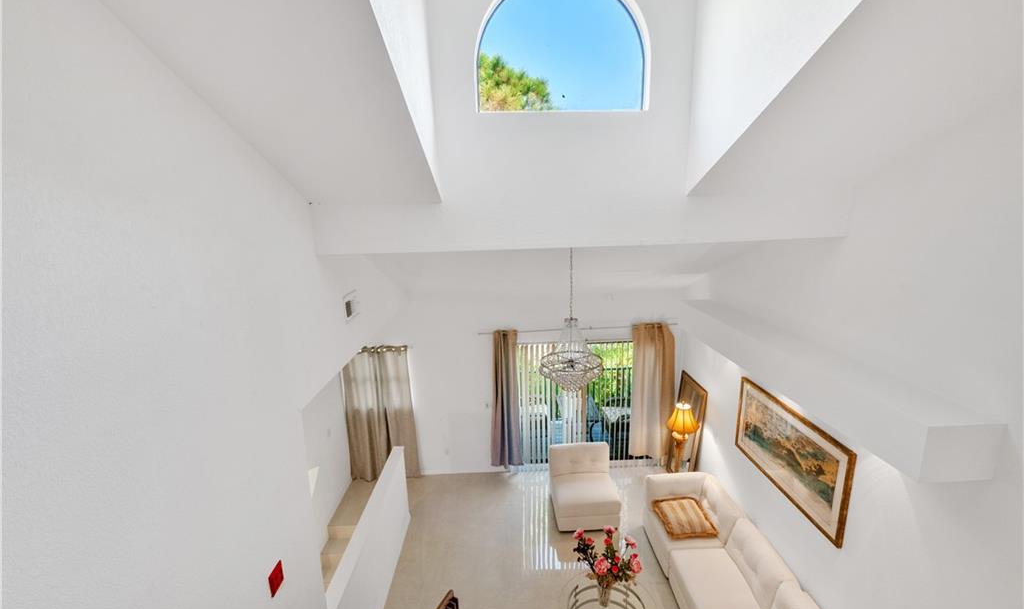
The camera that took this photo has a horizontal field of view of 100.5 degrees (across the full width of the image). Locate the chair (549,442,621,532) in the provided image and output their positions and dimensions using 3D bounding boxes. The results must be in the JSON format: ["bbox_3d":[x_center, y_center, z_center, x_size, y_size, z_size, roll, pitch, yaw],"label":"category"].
[{"bbox_3d":[0.975,2.447,5.768,0.818,0.814,0.782,-2,12,-1],"label":"chair"}]

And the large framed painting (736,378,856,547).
[{"bbox_3d":[2.998,1.604,4.730,0.048,0.967,1.789,-2,12,-1],"label":"large framed painting"}]

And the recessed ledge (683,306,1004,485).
[{"bbox_3d":[2.745,0.532,4.518,0.500,0.399,3.812,-2,12,-1],"label":"recessed ledge"}]

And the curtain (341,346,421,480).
[{"bbox_3d":[-1.994,1.676,6.460,1.052,2.180,0.113,-2,12,-1],"label":"curtain"}]

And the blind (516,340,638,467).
[{"bbox_3d":[1.120,1.590,6.647,2.317,2.116,0.109,-2,12,-1],"label":"blind"}]

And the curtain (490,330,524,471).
[{"bbox_3d":[-0.094,1.460,6.475,0.496,2.245,0.113,-2,12,-1],"label":"curtain"}]

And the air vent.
[{"bbox_3d":[-1.394,0.011,3.746,0.024,0.230,0.371,-2,12,-1],"label":"air vent"}]

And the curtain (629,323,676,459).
[{"bbox_3d":[2.159,1.402,6.535,0.717,2.277,0.113,-2,12,-1],"label":"curtain"}]

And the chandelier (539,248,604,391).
[{"bbox_3d":[0.539,0.134,3.839,0.604,1.411,0.604,-2,12,-1],"label":"chandelier"}]

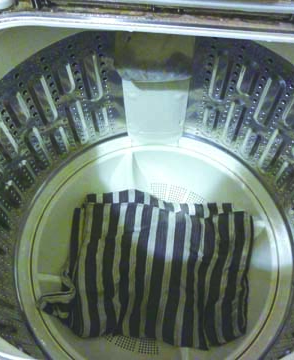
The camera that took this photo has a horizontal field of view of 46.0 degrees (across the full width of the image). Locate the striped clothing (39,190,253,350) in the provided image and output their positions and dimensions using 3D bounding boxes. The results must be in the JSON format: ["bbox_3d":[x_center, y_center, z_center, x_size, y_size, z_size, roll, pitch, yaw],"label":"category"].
[{"bbox_3d":[0.006,0.120,0.521,0.311,0.060,0.230,3,61,4],"label":"striped clothing"}]

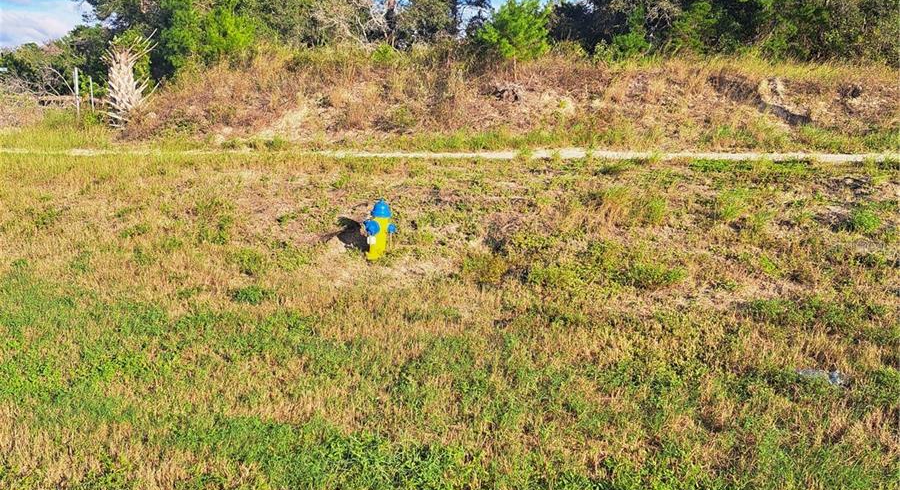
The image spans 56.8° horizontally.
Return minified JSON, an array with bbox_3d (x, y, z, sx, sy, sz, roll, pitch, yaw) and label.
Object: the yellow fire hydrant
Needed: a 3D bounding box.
[{"bbox_3d":[-0.867,-0.182,9.956,0.400,0.735,0.380,11,11,25],"label":"yellow fire hydrant"}]

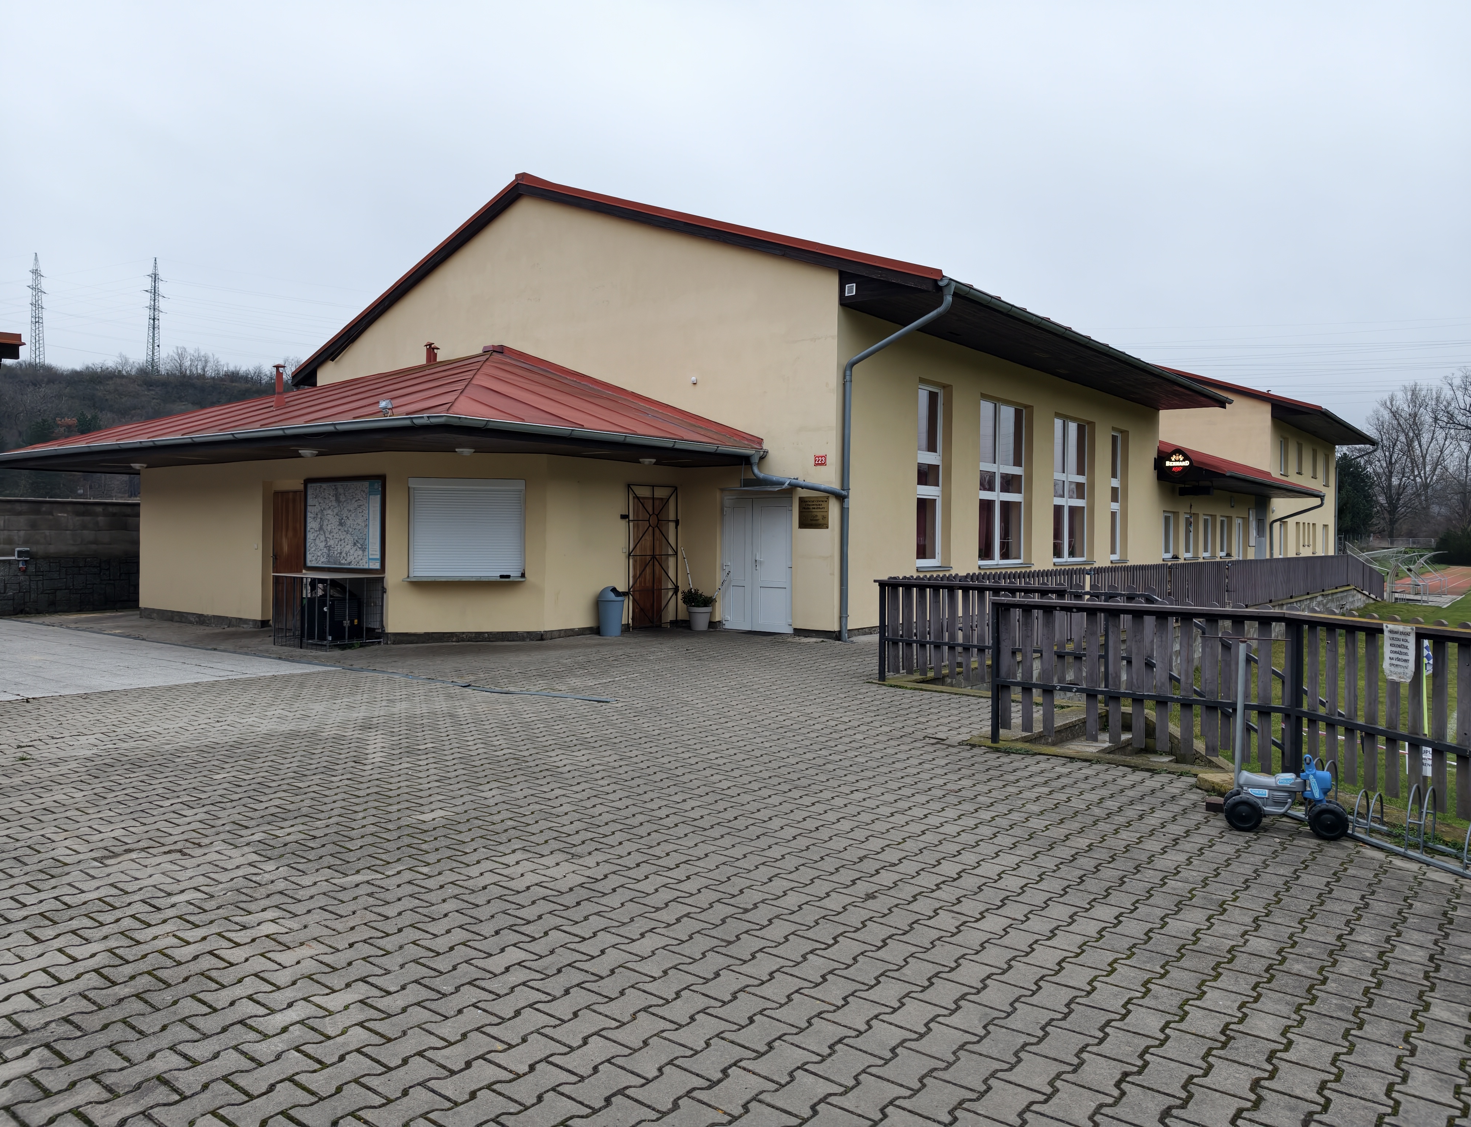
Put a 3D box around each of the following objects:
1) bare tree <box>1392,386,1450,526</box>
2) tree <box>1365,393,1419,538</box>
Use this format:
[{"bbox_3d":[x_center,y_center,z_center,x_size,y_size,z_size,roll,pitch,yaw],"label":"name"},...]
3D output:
[{"bbox_3d":[93.200,-14.080,142.000,7.600,21.300,7.600,1,2,33],"label":"bare tree"},{"bbox_3d":[85.259,-12.321,135.000,7.000,19.600,7.000,1,2,32],"label":"tree"}]

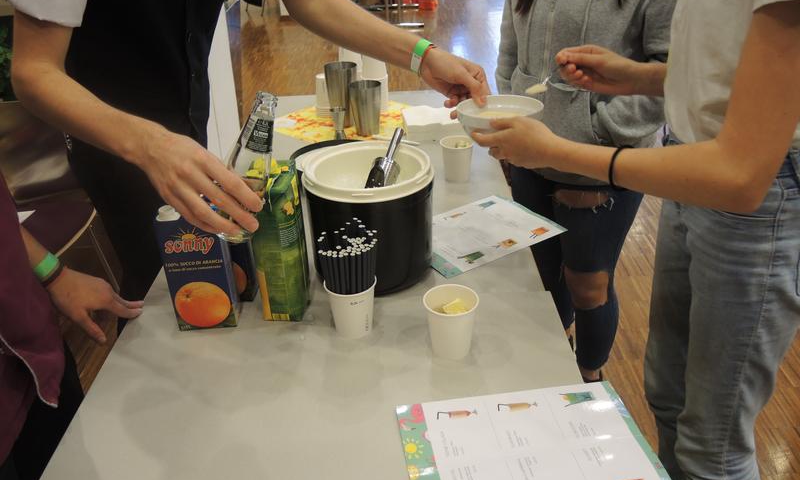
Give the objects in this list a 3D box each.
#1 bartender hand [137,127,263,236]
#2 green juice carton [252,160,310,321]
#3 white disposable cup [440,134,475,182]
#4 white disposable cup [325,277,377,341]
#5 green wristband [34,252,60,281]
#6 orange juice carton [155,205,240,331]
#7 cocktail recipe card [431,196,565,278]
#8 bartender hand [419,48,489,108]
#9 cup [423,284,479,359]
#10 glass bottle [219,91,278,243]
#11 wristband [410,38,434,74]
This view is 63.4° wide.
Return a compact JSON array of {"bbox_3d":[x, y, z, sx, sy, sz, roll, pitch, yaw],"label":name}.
[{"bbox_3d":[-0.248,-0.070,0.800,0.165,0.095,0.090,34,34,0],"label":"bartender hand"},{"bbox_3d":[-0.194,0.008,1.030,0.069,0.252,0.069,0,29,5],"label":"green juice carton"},{"bbox_3d":[0.134,-0.184,1.502,0.080,0.090,0.080,-2,30,1],"label":"white disposable cup"},{"bbox_3d":[-0.074,0.102,1.016,0.080,0.090,0.080,-3,29,0],"label":"white disposable cup"},{"bbox_3d":[-0.546,0.042,1.000,0.045,0.021,0.056,-48,39,0],"label":"green wristband"},{"bbox_3d":[-0.315,0.036,1.020,0.091,0.212,0.062,-5,30,-5],"label":"orange juice carton"},{"bbox_3d":[0.151,-0.015,1.298,0.297,0.004,0.210,-20,33,-28],"label":"cocktail recipe card"},{"bbox_3d":[0.102,-0.298,1.210,0.140,0.095,0.090,33,36,3],"label":"bartender hand"},{"bbox_3d":[0.076,0.126,0.960,0.080,0.090,0.080,-2,30,1],"label":"cup"},{"bbox_3d":[-0.187,-0.086,0.812,0.058,0.195,0.058,15,27,-10],"label":"glass bottle"},{"bbox_3d":[0.041,-0.346,1.220,0.021,0.058,0.058,28,36,8],"label":"wristband"}]

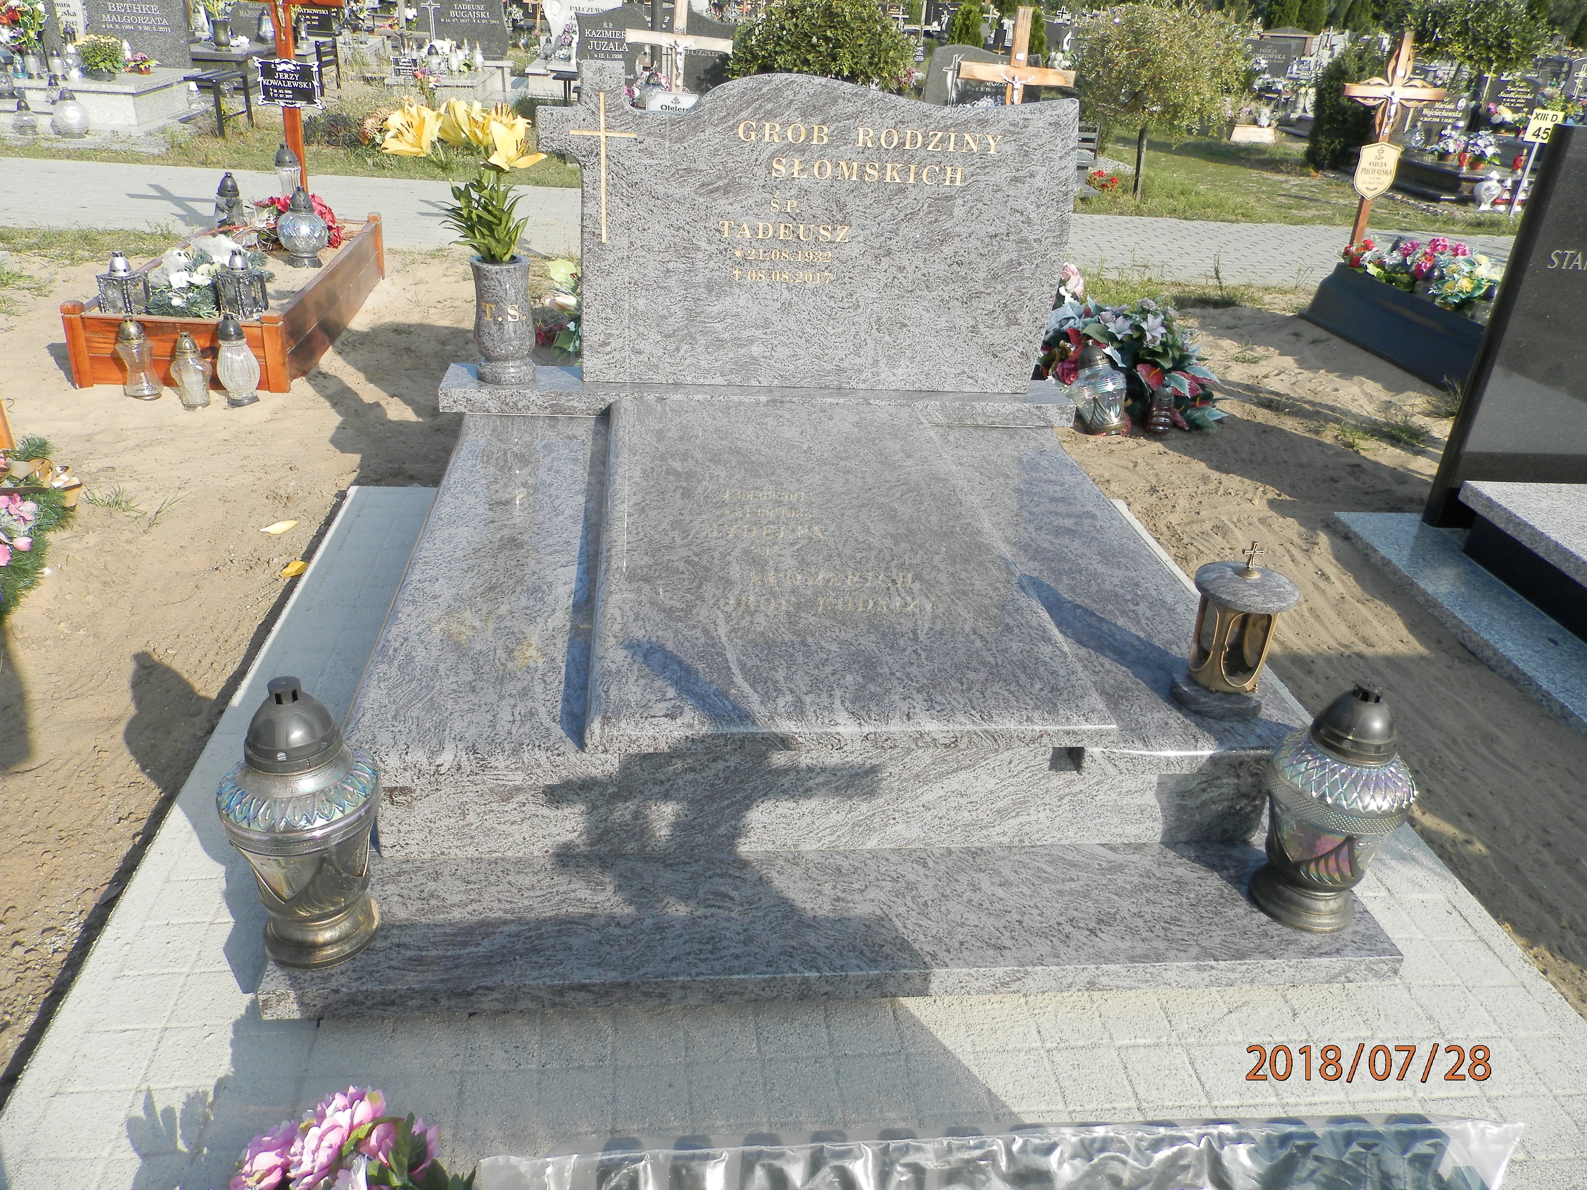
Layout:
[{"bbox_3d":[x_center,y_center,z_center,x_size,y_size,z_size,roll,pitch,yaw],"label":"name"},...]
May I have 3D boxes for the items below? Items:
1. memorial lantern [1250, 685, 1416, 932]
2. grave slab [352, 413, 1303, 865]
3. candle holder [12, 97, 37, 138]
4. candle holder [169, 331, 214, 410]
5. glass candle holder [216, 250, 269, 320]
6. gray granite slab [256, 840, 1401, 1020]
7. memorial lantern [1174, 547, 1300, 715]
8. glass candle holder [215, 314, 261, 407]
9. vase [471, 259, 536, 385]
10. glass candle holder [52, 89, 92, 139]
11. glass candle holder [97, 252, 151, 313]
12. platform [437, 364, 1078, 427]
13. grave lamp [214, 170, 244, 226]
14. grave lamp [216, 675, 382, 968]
[{"bbox_3d":[0.860,0.325,1.816,0.204,0.412,0.204,1,29,-7],"label":"memorial lantern"},{"bbox_3d":[0.028,-0.025,2.476,1.598,0.294,1.482,1,28,-7],"label":"grave slab"},{"bbox_3d":[-5.631,-3.508,8.416,0.175,0.234,0.175,1,28,-7],"label":"candle holder"},{"bbox_3d":[-1.936,-0.727,3.687,0.129,0.245,0.129,1,29,-7],"label":"candle holder"},{"bbox_3d":[-1.862,-1.054,3.865,0.118,0.218,0.118,14,30,18],"label":"glass candle holder"},{"bbox_3d":[0.092,0.517,1.839,1.720,0.051,0.290,1,29,-7],"label":"gray granite slab"},{"bbox_3d":[0.758,0.045,1.961,0.168,0.295,0.168,1,28,-7],"label":"memorial lantern"},{"bbox_3d":[-1.813,-0.766,3.728,0.137,0.290,0.137,1,29,-7],"label":"glass candle holder"},{"bbox_3d":[-0.754,-0.717,3.005,0.149,0.303,0.149,1,29,-7],"label":"vase"},{"bbox_3d":[-5.312,-3.543,8.431,0.253,0.324,0.253,1,28,-7],"label":"glass candle holder"},{"bbox_3d":[-2.330,-1.085,3.978,0.125,0.214,0.125,11,28,13],"label":"glass candle holder"},{"bbox_3d":[-0.081,-0.551,3.170,1.709,0.063,0.224,1,28,-7],"label":"platform"},{"bbox_3d":[-2.493,-1.746,5.043,0.110,0.228,0.110,1,29,-7],"label":"grave lamp"},{"bbox_3d":[-0.683,0.305,1.603,0.212,0.422,0.212,1,28,-7],"label":"grave lamp"}]

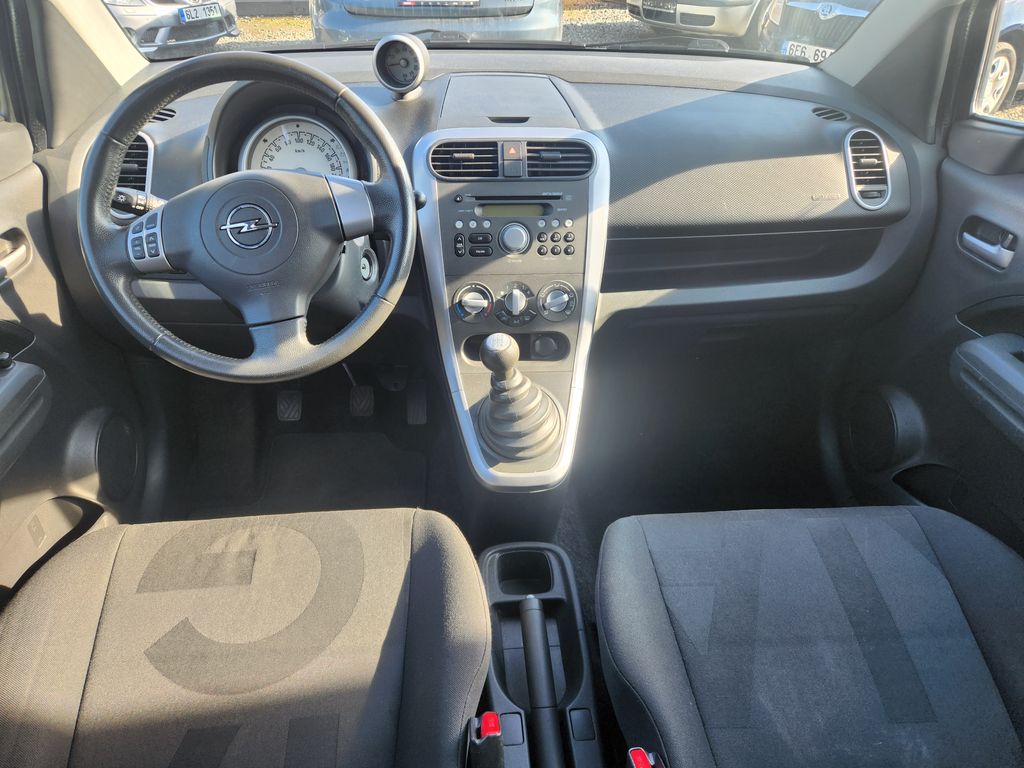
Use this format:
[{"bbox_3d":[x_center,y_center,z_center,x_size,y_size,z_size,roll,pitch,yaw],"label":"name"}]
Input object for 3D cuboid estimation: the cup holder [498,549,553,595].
[{"bbox_3d":[0.018,0.284,0.952,0.077,0.062,0.077,-1,34,-4],"label":"cup holder"}]

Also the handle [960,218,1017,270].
[{"bbox_3d":[0.679,-0.199,0.970,0.032,0.052,0.105,-1,26,-4],"label":"handle"}]

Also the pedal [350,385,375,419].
[{"bbox_3d":[-0.303,0.035,1.380,0.050,0.066,0.030,-1,-1,-4],"label":"pedal"}]

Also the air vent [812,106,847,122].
[{"bbox_3d":[0.506,-0.430,1.085,0.054,0.032,0.020,-1,-11,-4],"label":"air vent"}]

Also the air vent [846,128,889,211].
[{"bbox_3d":[0.539,-0.325,1.030,0.062,0.124,0.035,-7,13,1],"label":"air vent"}]

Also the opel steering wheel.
[{"bbox_3d":[-0.300,-0.189,0.801,0.370,0.370,0.100,-11,10,-4],"label":"opel steering wheel"}]

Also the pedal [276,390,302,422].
[{"bbox_3d":[-0.448,0.045,1.370,0.050,0.064,0.030,-1,-1,-4],"label":"pedal"}]

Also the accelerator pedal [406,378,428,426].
[{"bbox_3d":[-0.197,0.040,1.410,0.042,0.092,0.030,-1,-6,-4],"label":"accelerator pedal"}]

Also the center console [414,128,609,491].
[{"bbox_3d":[0.010,-0.114,0.899,0.275,0.385,0.350,-1,34,-4],"label":"center console"}]

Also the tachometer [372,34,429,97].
[{"bbox_3d":[-0.173,-0.495,1.055,0.080,0.090,0.055,9,28,11],"label":"tachometer"}]

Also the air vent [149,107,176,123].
[{"bbox_3d":[-0.534,-0.407,1.030,0.054,0.032,0.020,-1,-11,-4],"label":"air vent"}]

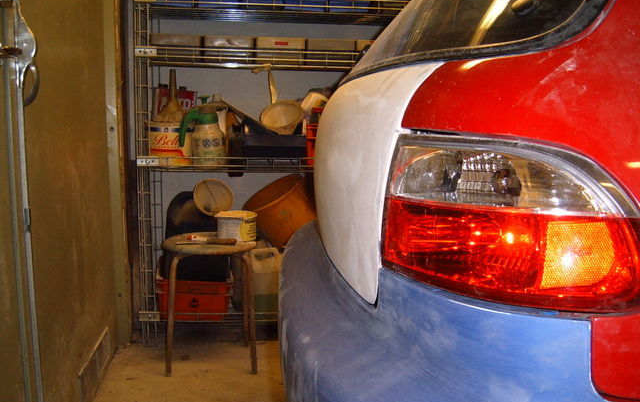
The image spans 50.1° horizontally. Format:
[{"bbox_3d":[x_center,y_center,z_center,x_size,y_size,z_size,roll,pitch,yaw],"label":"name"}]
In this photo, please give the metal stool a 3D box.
[{"bbox_3d":[-0.398,0.365,2.495,0.340,0.452,0.340,-1,8,-11],"label":"metal stool"}]

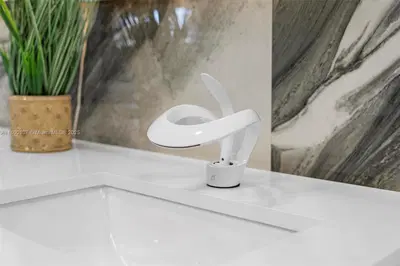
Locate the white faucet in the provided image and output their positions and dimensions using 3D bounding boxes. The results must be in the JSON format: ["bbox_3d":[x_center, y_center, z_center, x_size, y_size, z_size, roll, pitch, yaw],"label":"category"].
[{"bbox_3d":[0.013,-0.001,0.789,0.108,0.170,0.205,6,10,44],"label":"white faucet"}]

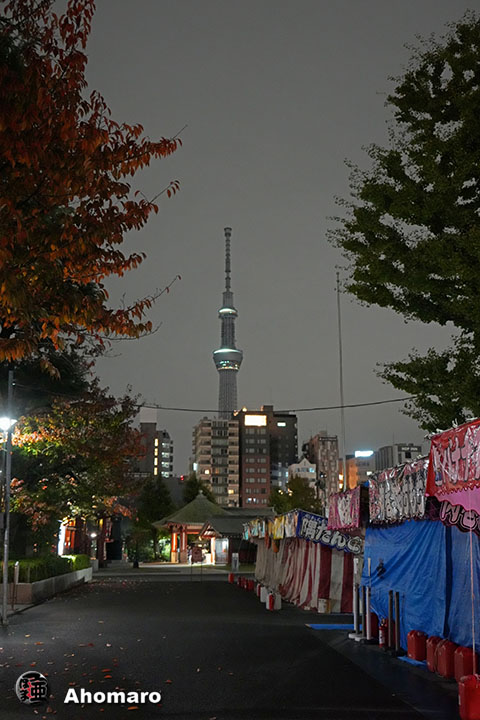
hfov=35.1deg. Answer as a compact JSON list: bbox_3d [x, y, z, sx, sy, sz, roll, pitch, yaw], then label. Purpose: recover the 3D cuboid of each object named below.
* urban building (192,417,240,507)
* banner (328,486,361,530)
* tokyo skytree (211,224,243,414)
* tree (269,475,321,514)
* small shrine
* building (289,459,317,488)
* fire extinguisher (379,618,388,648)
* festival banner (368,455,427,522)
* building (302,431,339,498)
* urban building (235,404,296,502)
[{"bbox_3d":[-7.779,41.563,249.436,12.900,42.000,16.000,3,-14,-11],"label":"urban building"},{"bbox_3d":[2.170,3.191,16.105,0.080,0.760,2.600,2,-14,-7],"label":"banner"},{"bbox_3d":[-22.500,39.001,1466.352,65.000,632.000,65.000,3,-14,-11],"label":"tokyo skytree"},{"bbox_3d":[6.650,18.880,91.131,6.500,10.200,6.500,0,-14,0],"label":"tree"},{"bbox_3d":[-3.550,14.208,64.474,6.700,6.100,6.700,3,-14,-11],"label":"small shrine"},{"bbox_3d":[19.377,45.726,237.089,7.300,28.000,9.000,3,-14,-11],"label":"building"},{"bbox_3d":[2.370,4.500,12.537,0.160,0.470,0.150,-6,-15,23],"label":"fire extinguisher"},{"bbox_3d":[2.570,2.272,12.675,0.080,0.860,2.750,2,-14,-7],"label":"festival banner"},{"bbox_3d":[26.832,44.072,251.258,6.800,38.000,18.000,3,-14,-11],"label":"building"},{"bbox_3d":[7.775,40.439,255.317,17.500,47.000,18.000,3,-14,-11],"label":"urban building"}]

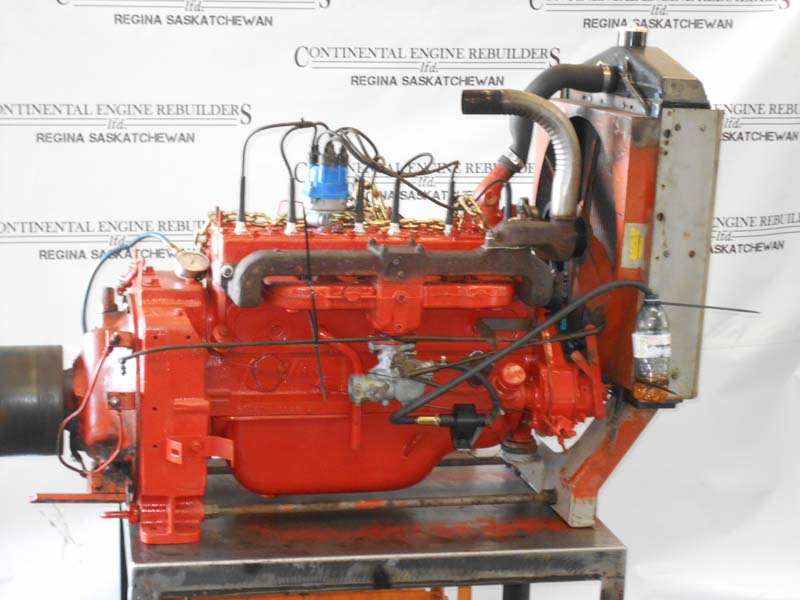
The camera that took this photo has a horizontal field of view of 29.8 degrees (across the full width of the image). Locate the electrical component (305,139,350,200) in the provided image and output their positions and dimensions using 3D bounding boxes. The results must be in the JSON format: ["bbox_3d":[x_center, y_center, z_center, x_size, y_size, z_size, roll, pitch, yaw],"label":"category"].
[{"bbox_3d":[-0.140,-0.248,2.863,0.080,0.108,0.080,0,11,-11],"label":"electrical component"}]

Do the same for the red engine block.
[{"bbox_3d":[-0.137,0.122,2.926,0.965,0.545,0.470,0,11,-11],"label":"red engine block"}]

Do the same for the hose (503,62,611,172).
[{"bbox_3d":[0.308,-0.354,2.922,0.208,0.203,0.058,0,11,-11],"label":"hose"}]

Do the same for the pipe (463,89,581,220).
[{"bbox_3d":[0.221,-0.265,2.744,0.212,0.234,0.048,2,11,1],"label":"pipe"}]

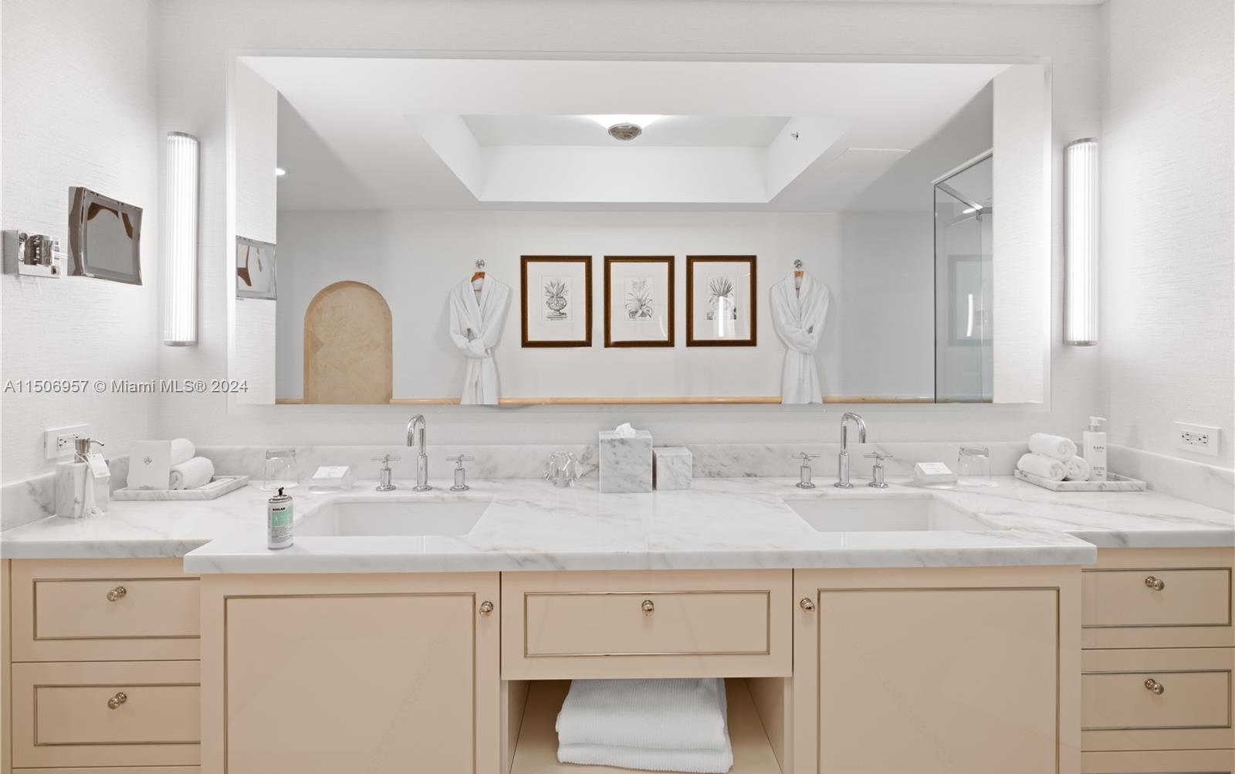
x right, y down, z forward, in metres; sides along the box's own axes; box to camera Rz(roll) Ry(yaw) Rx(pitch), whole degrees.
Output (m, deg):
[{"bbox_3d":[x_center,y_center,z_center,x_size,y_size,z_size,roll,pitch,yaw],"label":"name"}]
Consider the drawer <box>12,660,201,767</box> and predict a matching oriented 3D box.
[{"bbox_3d":[-1.091,0.708,1.406,0.469,0.230,0.410,0,3,-1],"label":"drawer"}]

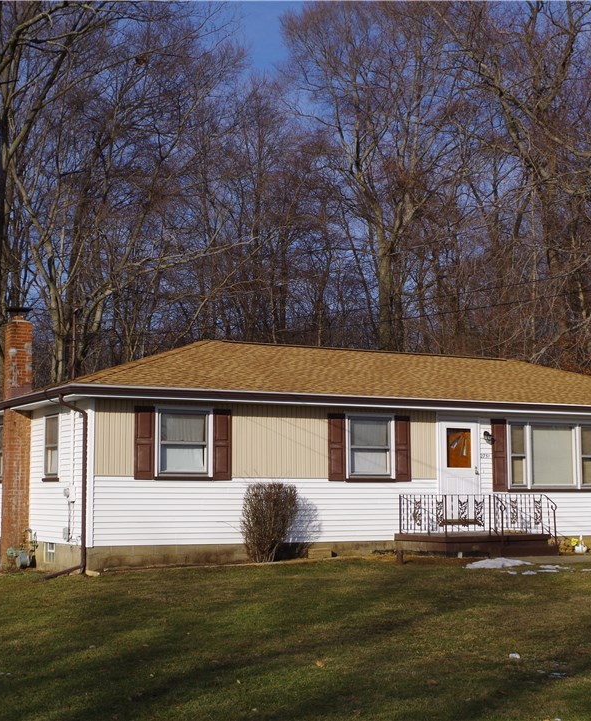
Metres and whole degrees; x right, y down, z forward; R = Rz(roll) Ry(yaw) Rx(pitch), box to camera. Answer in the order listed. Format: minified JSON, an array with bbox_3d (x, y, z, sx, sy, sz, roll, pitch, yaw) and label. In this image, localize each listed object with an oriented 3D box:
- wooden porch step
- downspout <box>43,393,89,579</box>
[{"bbox_3d":[3.405,3.516,22.373,2.240,0.401,2.300,3,-8,-28],"label":"wooden porch step"},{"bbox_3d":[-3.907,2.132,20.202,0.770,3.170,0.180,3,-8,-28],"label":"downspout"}]

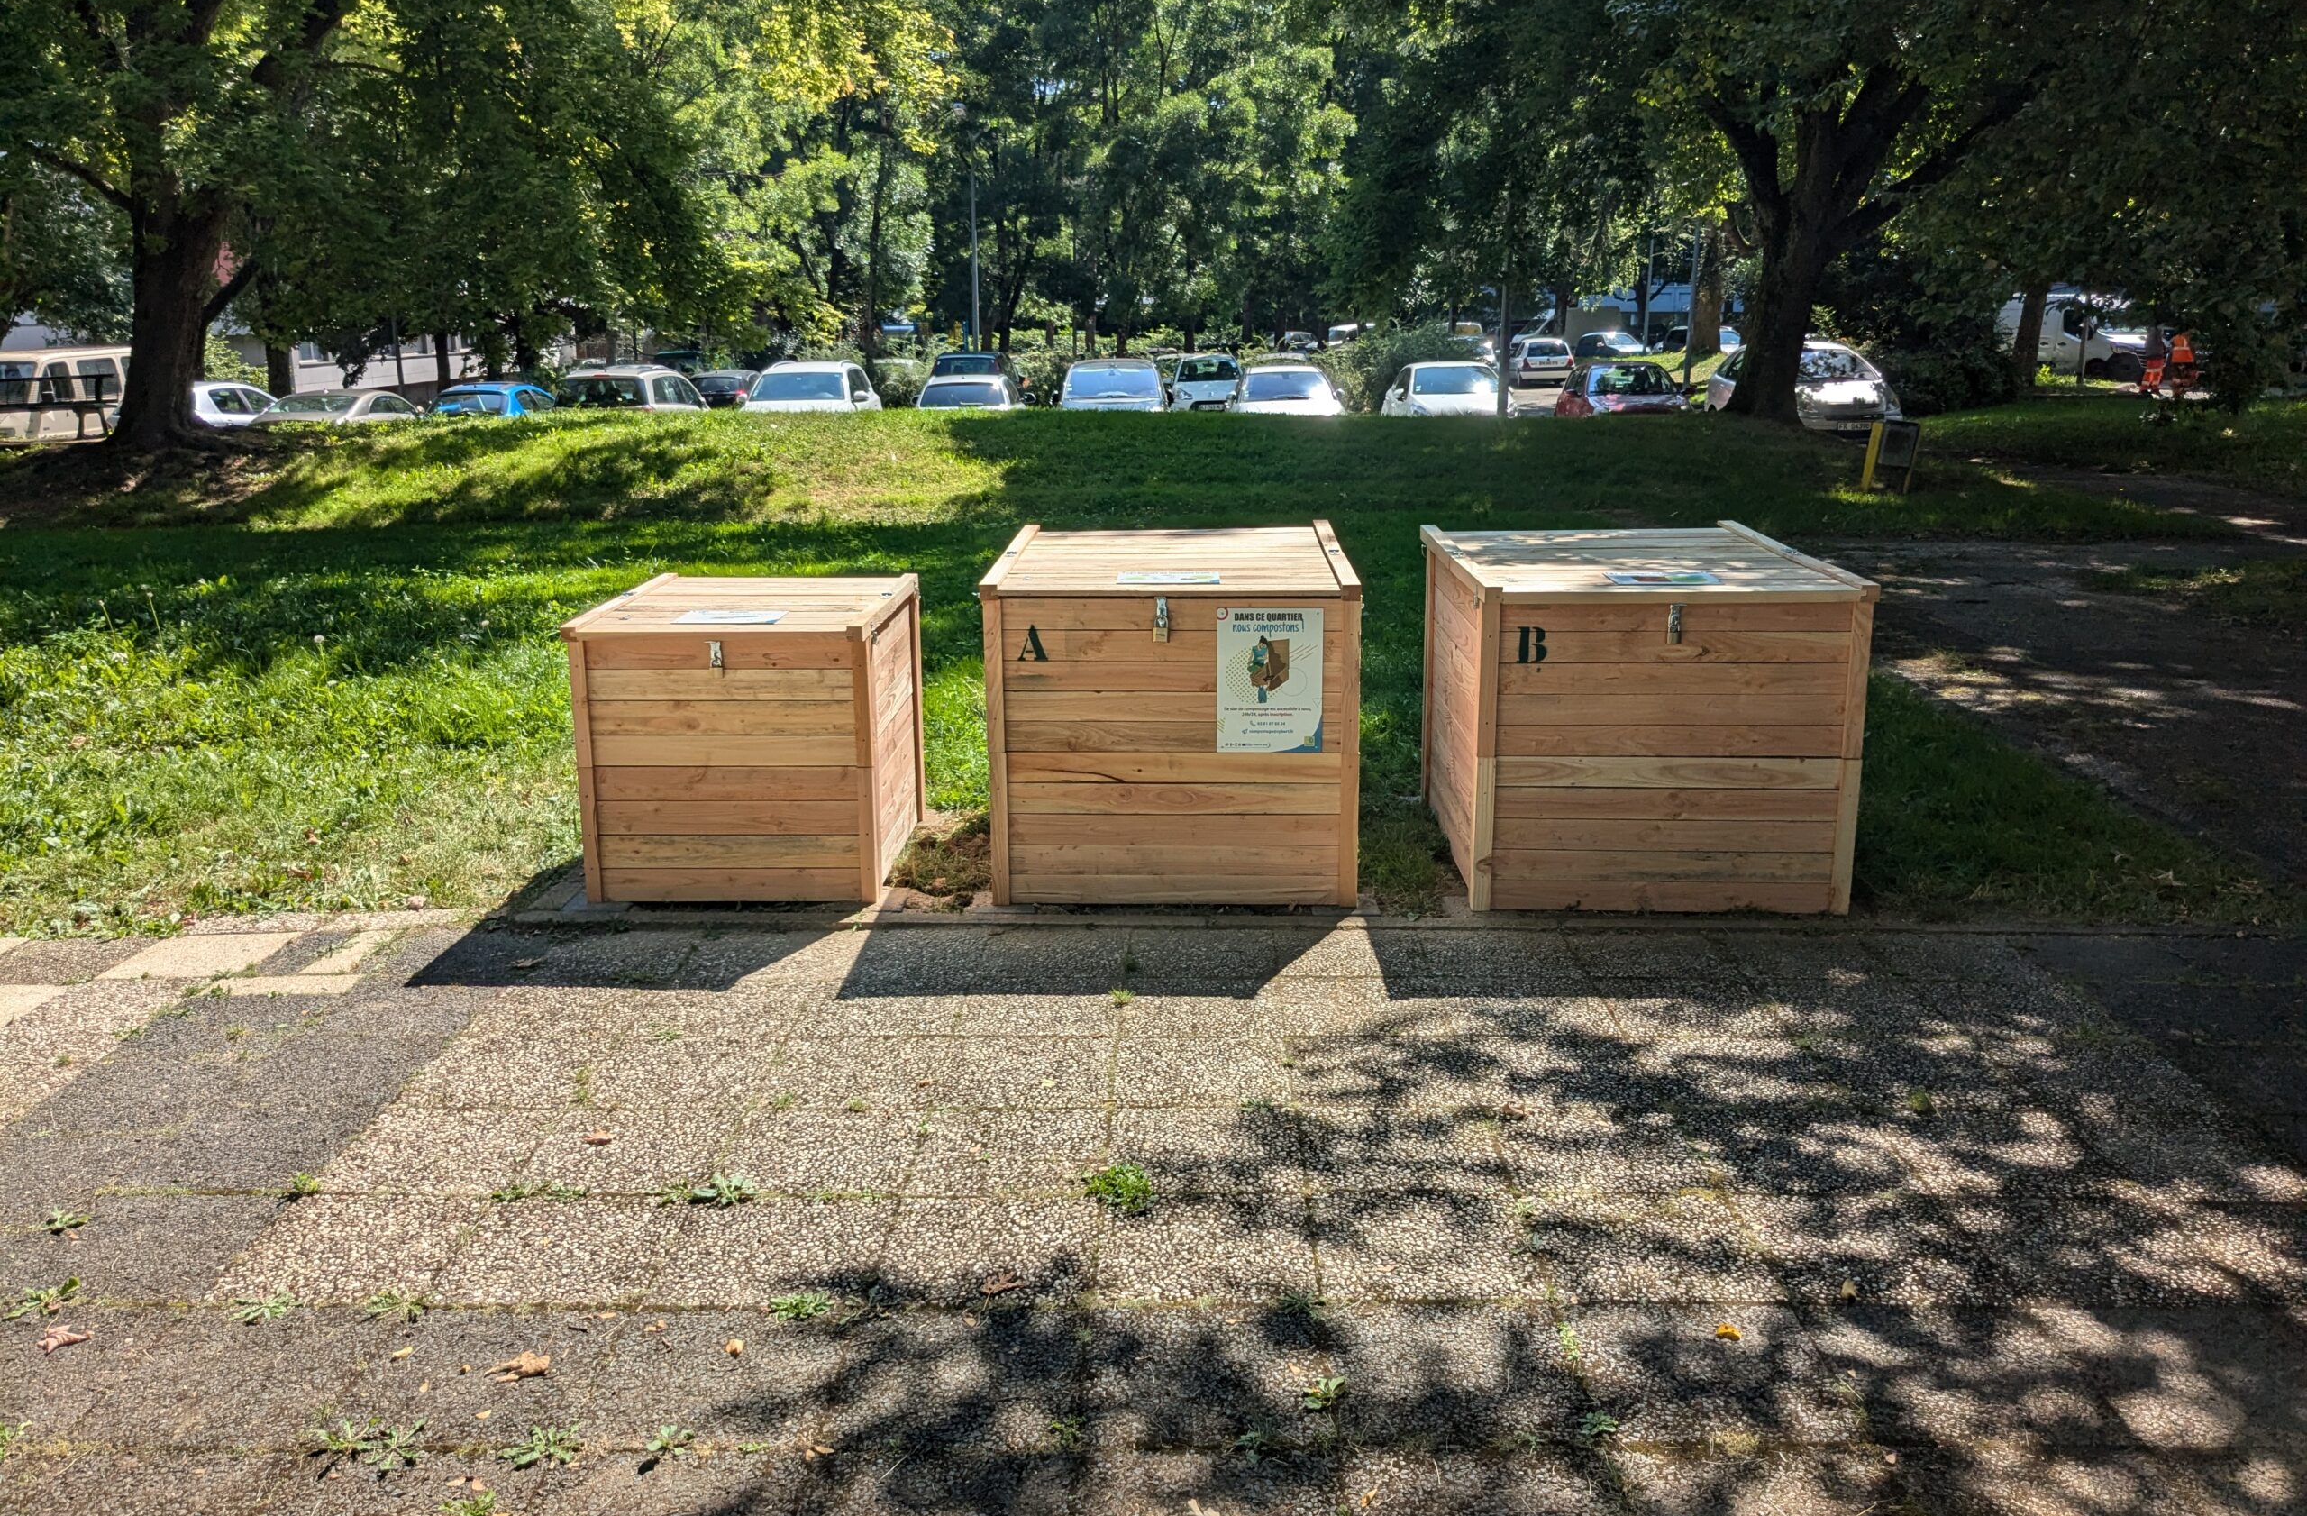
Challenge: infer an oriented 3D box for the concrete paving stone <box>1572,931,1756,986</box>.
[{"bbox_3d":[1.332,0.545,4.837,0.395,0.050,0.390,0,14,1],"label":"concrete paving stone"}]

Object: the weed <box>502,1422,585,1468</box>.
[{"bbox_3d":[-0.927,1.042,2.736,0.125,0.035,0.105,0,14,1],"label":"weed"}]

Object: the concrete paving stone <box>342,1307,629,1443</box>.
[{"bbox_3d":[-1.101,1.030,2.956,0.395,0.050,0.395,0,14,1],"label":"concrete paving stone"}]

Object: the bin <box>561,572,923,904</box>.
[{"bbox_3d":[-1.232,-0.085,5.668,0.858,0.840,0.920,0,14,2],"label":"bin"}]

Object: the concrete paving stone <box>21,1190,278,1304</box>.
[{"bbox_3d":[-1.894,0.941,3.360,0.395,0.050,0.395,0,14,1],"label":"concrete paving stone"}]

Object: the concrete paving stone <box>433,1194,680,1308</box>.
[{"bbox_3d":[-1.094,0.936,3.347,0.395,0.050,0.395,0,14,1],"label":"concrete paving stone"}]

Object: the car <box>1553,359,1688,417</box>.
[{"bbox_3d":[7.207,-5.413,27.866,1.680,1.420,3.850,0,14,4],"label":"car"}]

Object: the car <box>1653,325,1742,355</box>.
[{"bbox_3d":[18.746,-13.920,61.510,1.800,1.600,4.400,-2,13,-3],"label":"car"}]

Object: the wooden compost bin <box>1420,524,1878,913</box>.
[{"bbox_3d":[1.450,-0.163,5.616,1.062,0.960,1.250,0,14,1],"label":"wooden compost bin"}]

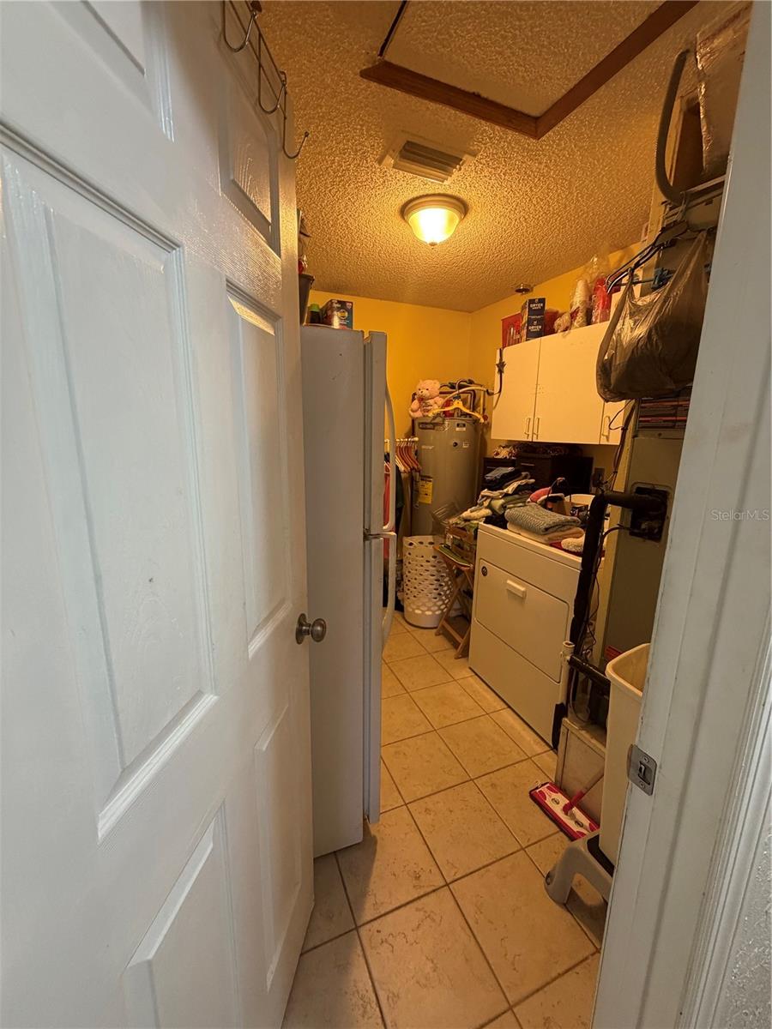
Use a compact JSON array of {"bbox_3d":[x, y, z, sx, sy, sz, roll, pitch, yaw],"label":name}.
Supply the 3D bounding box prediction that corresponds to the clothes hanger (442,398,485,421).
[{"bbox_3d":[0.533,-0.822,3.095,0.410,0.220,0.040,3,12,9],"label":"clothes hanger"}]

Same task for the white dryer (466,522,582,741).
[{"bbox_3d":[1.001,0.538,2.313,0.710,0.950,0.735,-4,13,-23],"label":"white dryer"}]

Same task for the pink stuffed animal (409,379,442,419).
[{"bbox_3d":[0.307,-0.886,3.183,0.240,0.290,0.200,5,13,17],"label":"pink stuffed animal"}]

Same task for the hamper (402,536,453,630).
[{"bbox_3d":[0.315,0.504,3.193,0.385,0.620,0.385,1,12,0],"label":"hamper"}]

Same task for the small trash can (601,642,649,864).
[{"bbox_3d":[0.799,0.731,1.228,0.360,0.575,0.280,-4,13,-23],"label":"small trash can"}]

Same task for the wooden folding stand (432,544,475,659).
[{"bbox_3d":[0.593,0.578,2.829,0.400,0.640,0.480,-4,13,-23],"label":"wooden folding stand"}]

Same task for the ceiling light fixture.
[{"bbox_3d":[0.218,-1.305,1.898,0.310,0.150,0.310,1,12,0],"label":"ceiling light fixture"}]

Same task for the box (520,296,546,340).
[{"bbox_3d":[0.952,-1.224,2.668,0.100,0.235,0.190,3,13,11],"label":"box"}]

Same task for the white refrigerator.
[{"bbox_3d":[-0.474,0.288,1.545,0.765,1.725,0.755,-4,13,-23],"label":"white refrigerator"}]

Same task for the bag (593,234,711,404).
[{"bbox_3d":[0.774,-0.537,1.199,0.210,0.430,0.350,-4,13,-23],"label":"bag"}]

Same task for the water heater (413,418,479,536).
[{"bbox_3d":[0.499,-0.019,3.494,0.500,1.520,0.500,3,12,8],"label":"water heater"}]

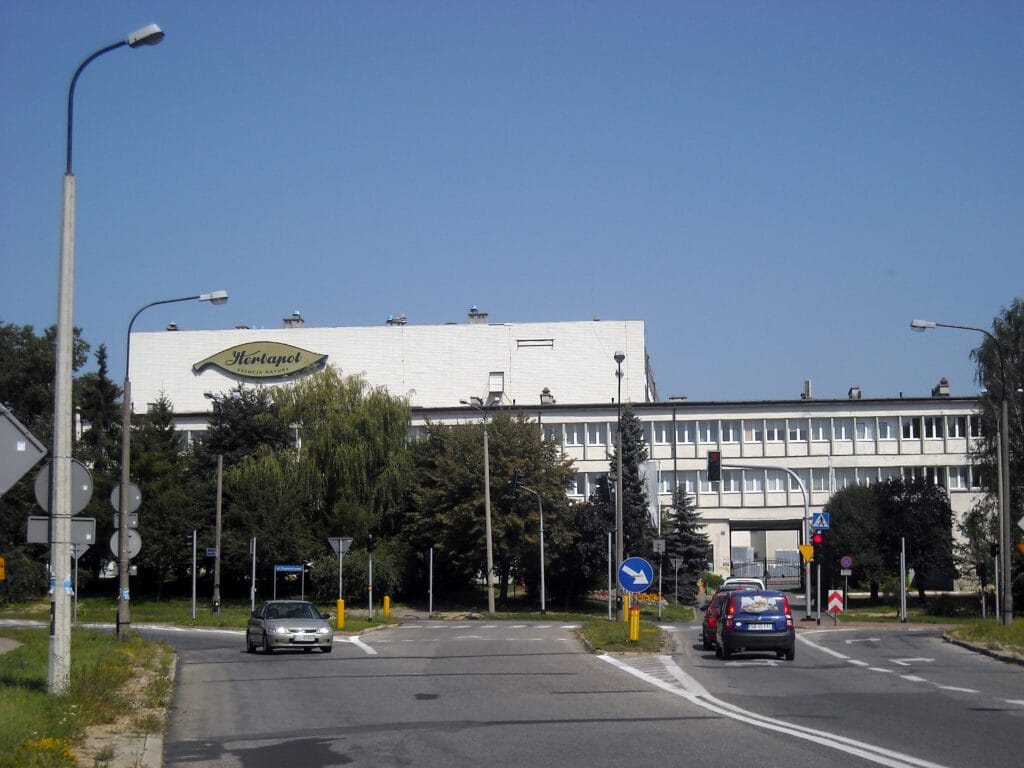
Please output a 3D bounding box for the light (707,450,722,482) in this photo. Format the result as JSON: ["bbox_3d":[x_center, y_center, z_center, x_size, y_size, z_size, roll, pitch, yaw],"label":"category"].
[{"bbox_3d":[7.866,3.212,87.550,0.526,1.169,0.350,0,-5,0],"label":"light"}]

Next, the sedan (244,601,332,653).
[{"bbox_3d":[-5.760,6.259,58.313,1.700,1.400,4.300,1,-5,-14],"label":"sedan"}]

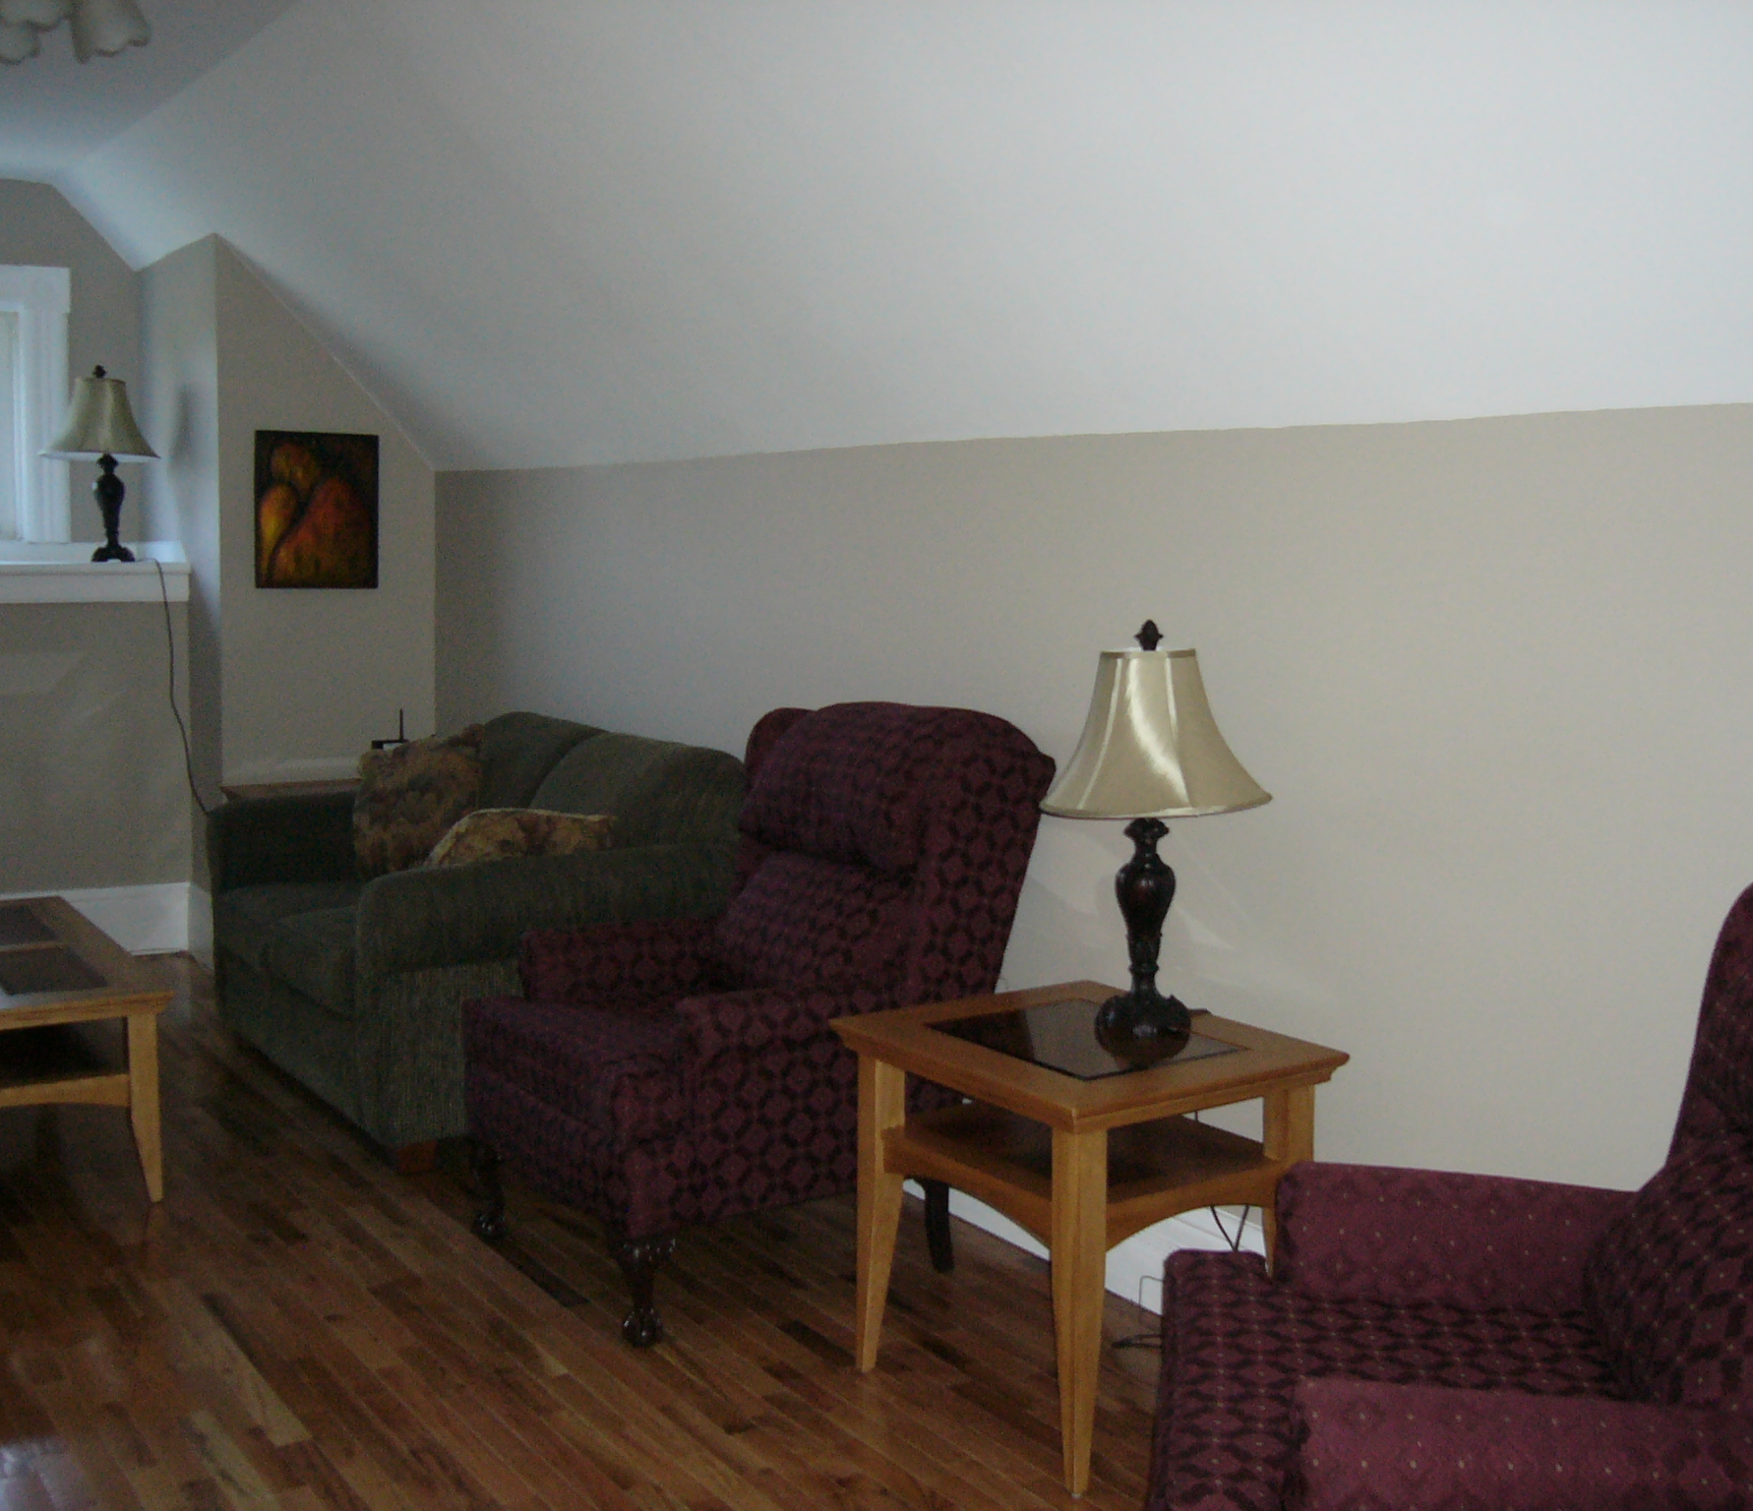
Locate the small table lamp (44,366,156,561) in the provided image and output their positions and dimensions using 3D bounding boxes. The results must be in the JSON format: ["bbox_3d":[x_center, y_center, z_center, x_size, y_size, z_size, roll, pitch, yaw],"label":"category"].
[{"bbox_3d":[-2.562,-0.978,6.785,0.390,0.652,0.390,-3,7,-33],"label":"small table lamp"}]

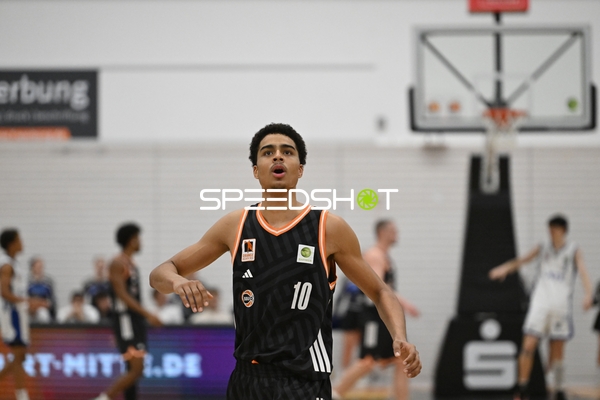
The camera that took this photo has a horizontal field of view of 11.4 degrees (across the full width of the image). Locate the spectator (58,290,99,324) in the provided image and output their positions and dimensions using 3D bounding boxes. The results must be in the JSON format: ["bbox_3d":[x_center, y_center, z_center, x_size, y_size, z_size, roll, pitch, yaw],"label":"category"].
[{"bbox_3d":[-2.584,1.660,35.000,0.520,1.210,0.720,0,-1,0],"label":"spectator"}]

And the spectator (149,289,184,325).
[{"bbox_3d":[-1.558,1.649,35.000,0.490,1.230,0.720,0,-1,-5],"label":"spectator"}]

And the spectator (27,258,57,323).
[{"bbox_3d":[-3.138,1.488,36.200,0.460,1.610,0.330,0,-1,-8],"label":"spectator"}]

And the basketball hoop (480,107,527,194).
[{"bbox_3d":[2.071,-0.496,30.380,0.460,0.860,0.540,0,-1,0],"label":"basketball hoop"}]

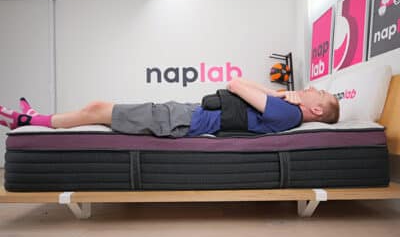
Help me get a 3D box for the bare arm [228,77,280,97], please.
[{"bbox_3d":[0.307,-0.159,1.470,0.300,0.090,0.095,8,-2,-15],"label":"bare arm"}]

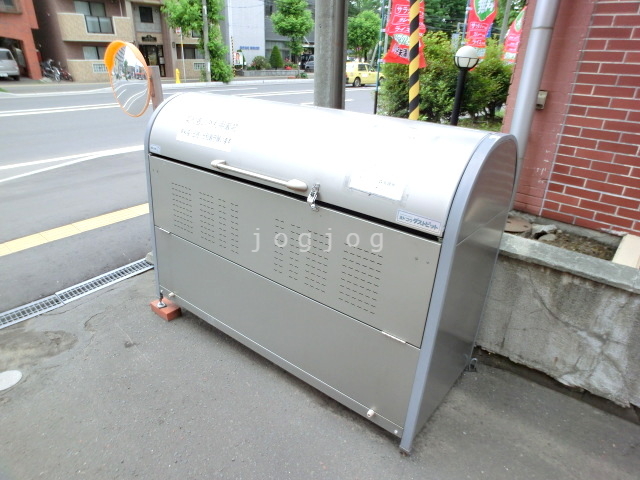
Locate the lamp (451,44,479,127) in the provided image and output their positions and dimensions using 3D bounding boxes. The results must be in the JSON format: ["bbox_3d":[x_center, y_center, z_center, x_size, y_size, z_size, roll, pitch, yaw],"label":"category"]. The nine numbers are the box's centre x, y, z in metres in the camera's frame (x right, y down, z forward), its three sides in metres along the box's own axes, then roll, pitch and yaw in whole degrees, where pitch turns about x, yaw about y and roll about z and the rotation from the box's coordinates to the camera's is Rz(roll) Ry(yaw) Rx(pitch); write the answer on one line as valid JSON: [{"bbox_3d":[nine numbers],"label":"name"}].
[{"bbox_3d":[1.676,-1.622,4.731,0.270,1.350,0.270,10,26,16],"label":"lamp"}]

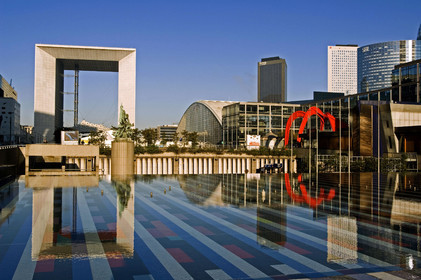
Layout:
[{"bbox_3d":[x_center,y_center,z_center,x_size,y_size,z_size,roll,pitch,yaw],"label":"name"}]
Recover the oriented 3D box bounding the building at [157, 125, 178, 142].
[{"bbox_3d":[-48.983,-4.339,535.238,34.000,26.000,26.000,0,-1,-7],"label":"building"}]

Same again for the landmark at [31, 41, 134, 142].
[{"bbox_3d":[-149.090,-47.900,536.100,108.000,110.000,112.000,1,-1,-11],"label":"landmark"}]

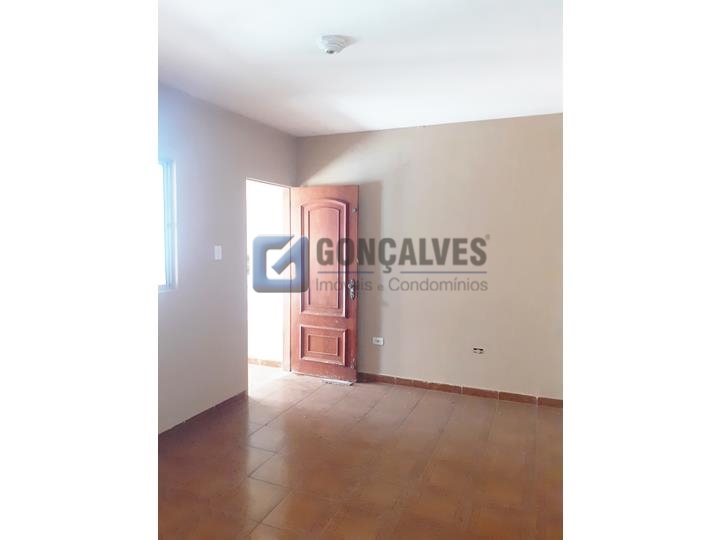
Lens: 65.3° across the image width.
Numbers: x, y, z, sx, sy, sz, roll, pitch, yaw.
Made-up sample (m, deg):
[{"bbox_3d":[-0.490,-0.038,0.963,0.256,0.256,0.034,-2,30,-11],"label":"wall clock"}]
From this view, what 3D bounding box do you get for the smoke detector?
[{"bbox_3d":[-0.146,-1.235,3.100,0.185,0.066,0.185,0,4,0],"label":"smoke detector"}]

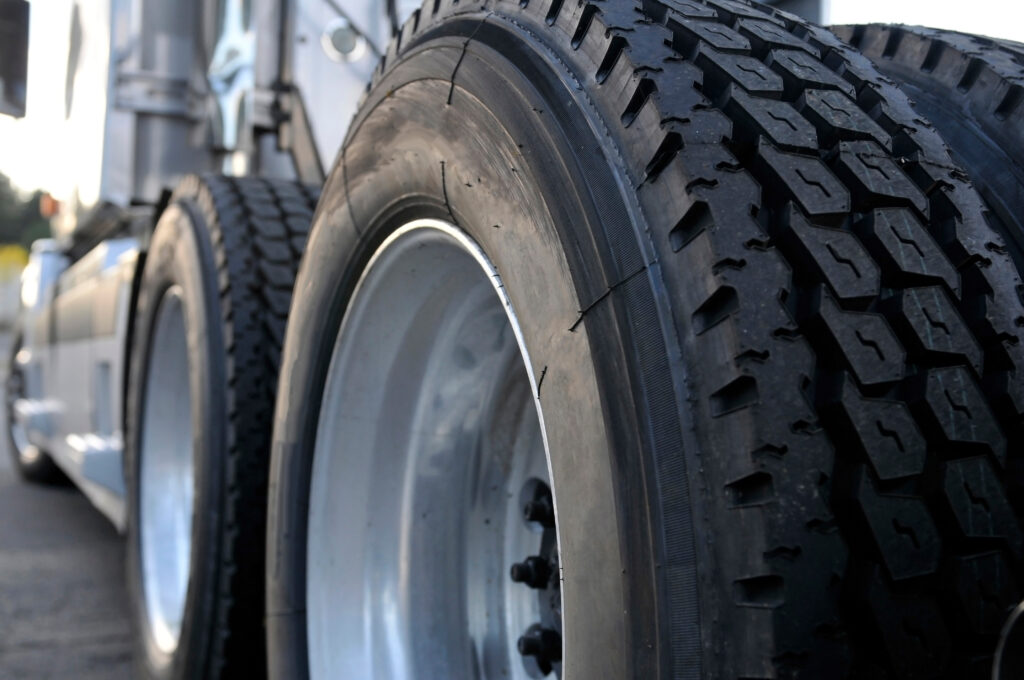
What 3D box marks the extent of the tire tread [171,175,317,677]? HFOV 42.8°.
[{"bbox_3d":[-0.503,0.239,2.370,0.285,1.040,1.040,2,-2,-23],"label":"tire tread"}]

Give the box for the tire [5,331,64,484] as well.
[{"bbox_3d":[-2.689,0.324,7.439,0.285,1.040,1.040,2,-2,-23],"label":"tire"}]

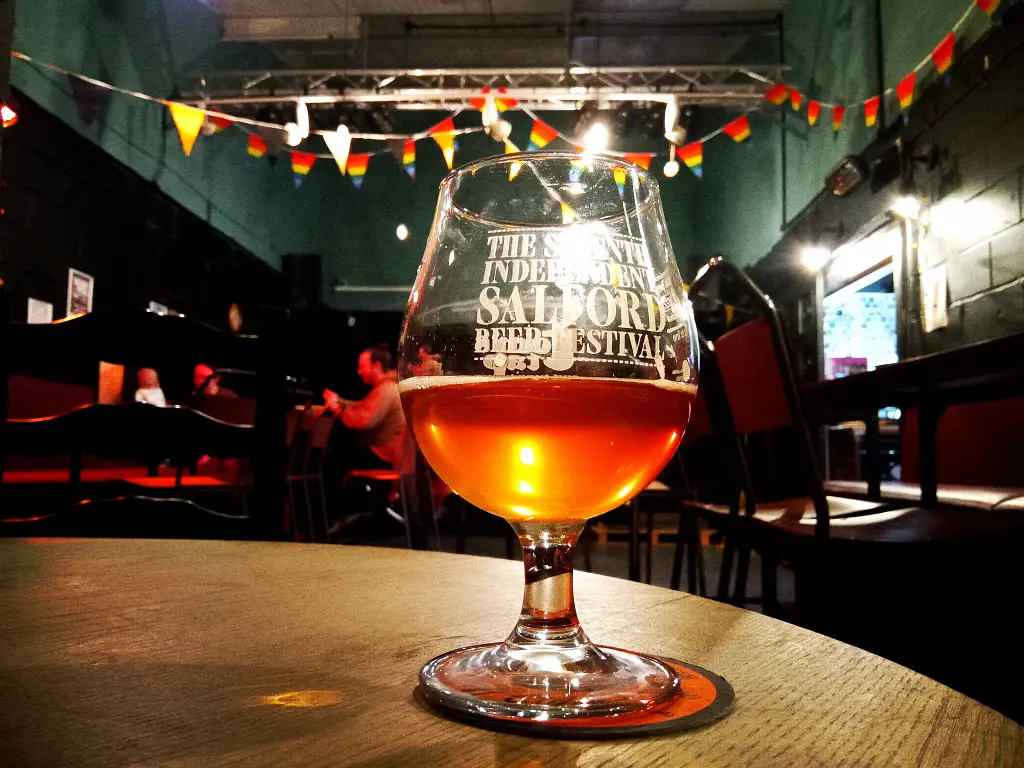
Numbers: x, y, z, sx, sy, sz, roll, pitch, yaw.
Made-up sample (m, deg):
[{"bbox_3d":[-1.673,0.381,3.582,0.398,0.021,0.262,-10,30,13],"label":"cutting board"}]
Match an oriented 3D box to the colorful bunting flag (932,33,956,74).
[{"bbox_3d":[1.882,-1.384,3.594,0.015,0.205,0.180,0,-5,3],"label":"colorful bunting flag"}]

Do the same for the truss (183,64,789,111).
[{"bbox_3d":[-0.225,-2.120,5.941,4.370,0.270,0.290,0,-5,2],"label":"truss"}]

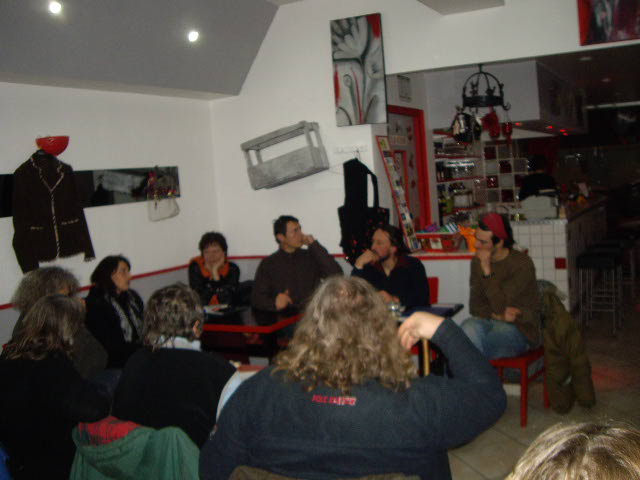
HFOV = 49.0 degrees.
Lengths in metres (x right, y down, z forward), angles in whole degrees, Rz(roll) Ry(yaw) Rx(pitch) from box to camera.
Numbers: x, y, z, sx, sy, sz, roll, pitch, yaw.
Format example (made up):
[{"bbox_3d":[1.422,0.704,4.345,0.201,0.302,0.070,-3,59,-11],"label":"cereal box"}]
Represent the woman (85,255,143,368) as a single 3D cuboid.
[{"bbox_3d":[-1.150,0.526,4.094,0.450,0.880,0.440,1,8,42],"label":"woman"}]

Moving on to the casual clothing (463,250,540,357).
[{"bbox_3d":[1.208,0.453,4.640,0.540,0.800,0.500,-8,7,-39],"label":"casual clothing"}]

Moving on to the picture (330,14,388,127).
[{"bbox_3d":[0.270,-1.165,4.862,0.385,0.735,0.030,-1,6,28],"label":"picture"}]

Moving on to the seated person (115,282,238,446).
[{"bbox_3d":[-0.575,0.632,2.946,0.500,0.920,0.500,-1,6,23],"label":"seated person"}]

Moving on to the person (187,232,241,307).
[{"bbox_3d":[-0.714,0.552,5.199,0.460,1.250,0.700,-2,6,14],"label":"person"}]

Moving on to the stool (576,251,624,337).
[{"bbox_3d":[2.522,0.504,6.382,0.360,0.710,0.360,-1,6,29],"label":"stool"}]

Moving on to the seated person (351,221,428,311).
[{"bbox_3d":[0.502,0.516,4.711,0.520,1.260,0.720,0,7,37],"label":"seated person"}]

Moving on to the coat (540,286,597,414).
[{"bbox_3d":[1.585,0.665,4.500,0.360,0.830,0.260,0,7,38],"label":"coat"}]

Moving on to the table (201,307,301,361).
[{"bbox_3d":[-0.573,0.848,4.686,1.100,0.750,0.720,-1,6,29],"label":"table"}]

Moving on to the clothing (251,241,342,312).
[{"bbox_3d":[-0.150,0.275,4.848,0.600,0.560,0.380,-3,6,7],"label":"clothing"}]

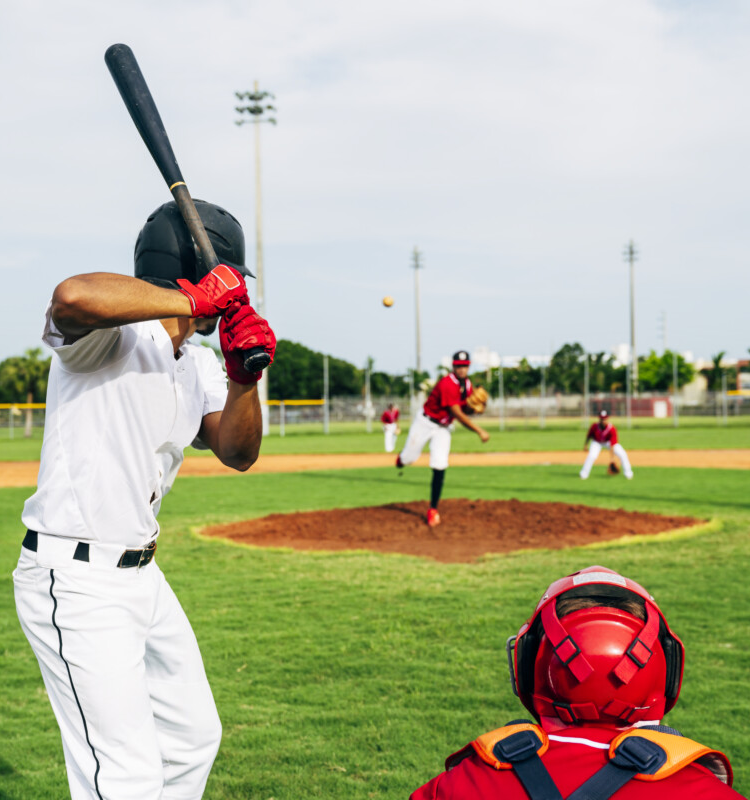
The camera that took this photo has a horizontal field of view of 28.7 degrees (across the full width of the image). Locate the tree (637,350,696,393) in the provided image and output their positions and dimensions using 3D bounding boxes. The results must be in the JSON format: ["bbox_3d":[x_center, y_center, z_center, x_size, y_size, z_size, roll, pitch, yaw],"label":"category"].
[{"bbox_3d":[34.664,-2.181,175.000,7.159,7.451,6.500,-1,0,11],"label":"tree"}]

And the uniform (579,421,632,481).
[{"bbox_3d":[4.262,0.939,27.000,0.960,1.080,0.700,-1,-1,7],"label":"uniform"}]

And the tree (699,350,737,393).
[{"bbox_3d":[33.961,-1.532,145.000,3.700,6.600,3.700,-1,-1,0],"label":"tree"}]

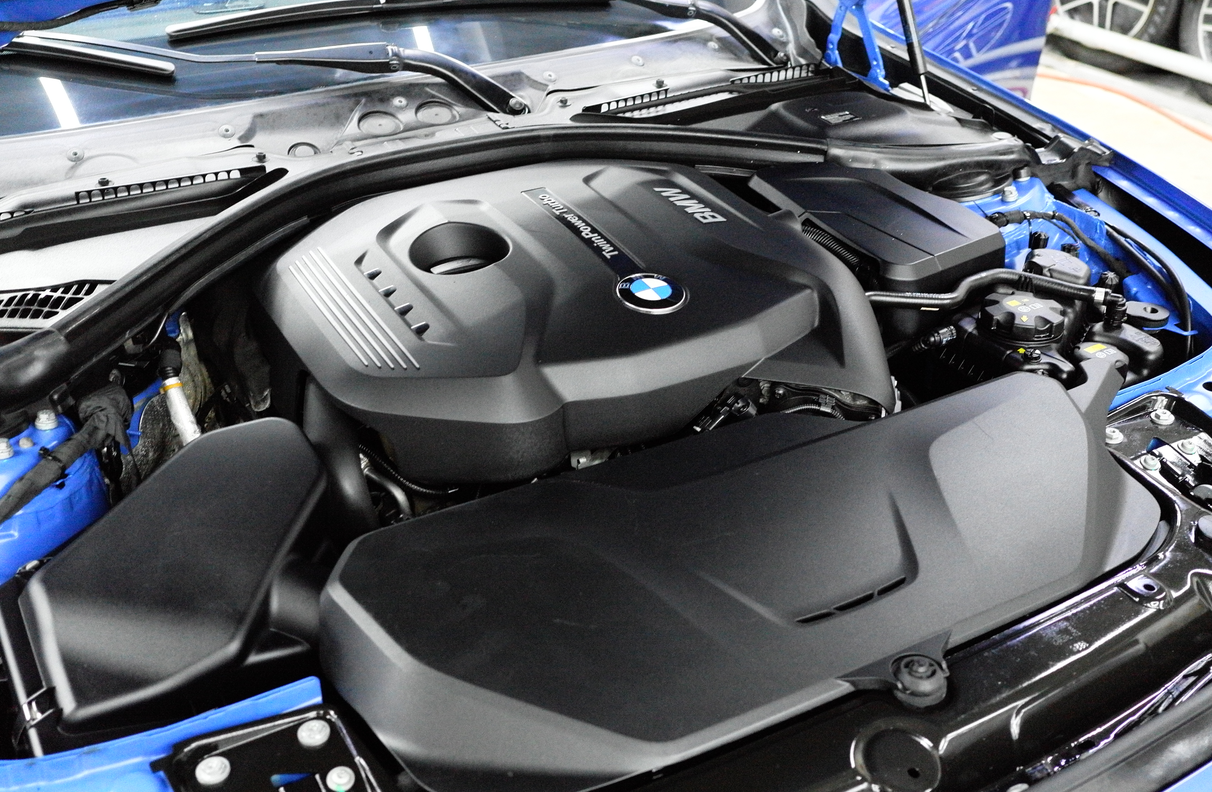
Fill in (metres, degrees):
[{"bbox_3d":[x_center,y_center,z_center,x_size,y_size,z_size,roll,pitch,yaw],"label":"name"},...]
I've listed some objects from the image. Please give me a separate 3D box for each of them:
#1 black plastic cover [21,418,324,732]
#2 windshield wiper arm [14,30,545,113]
[{"bbox_3d":[-0.351,0.147,1.035,0.220,0.070,0.370,-1,31,0],"label":"black plastic cover"},{"bbox_3d":[-0.426,-0.435,1.615,0.660,0.070,0.060,4,55,-14],"label":"windshield wiper arm"}]

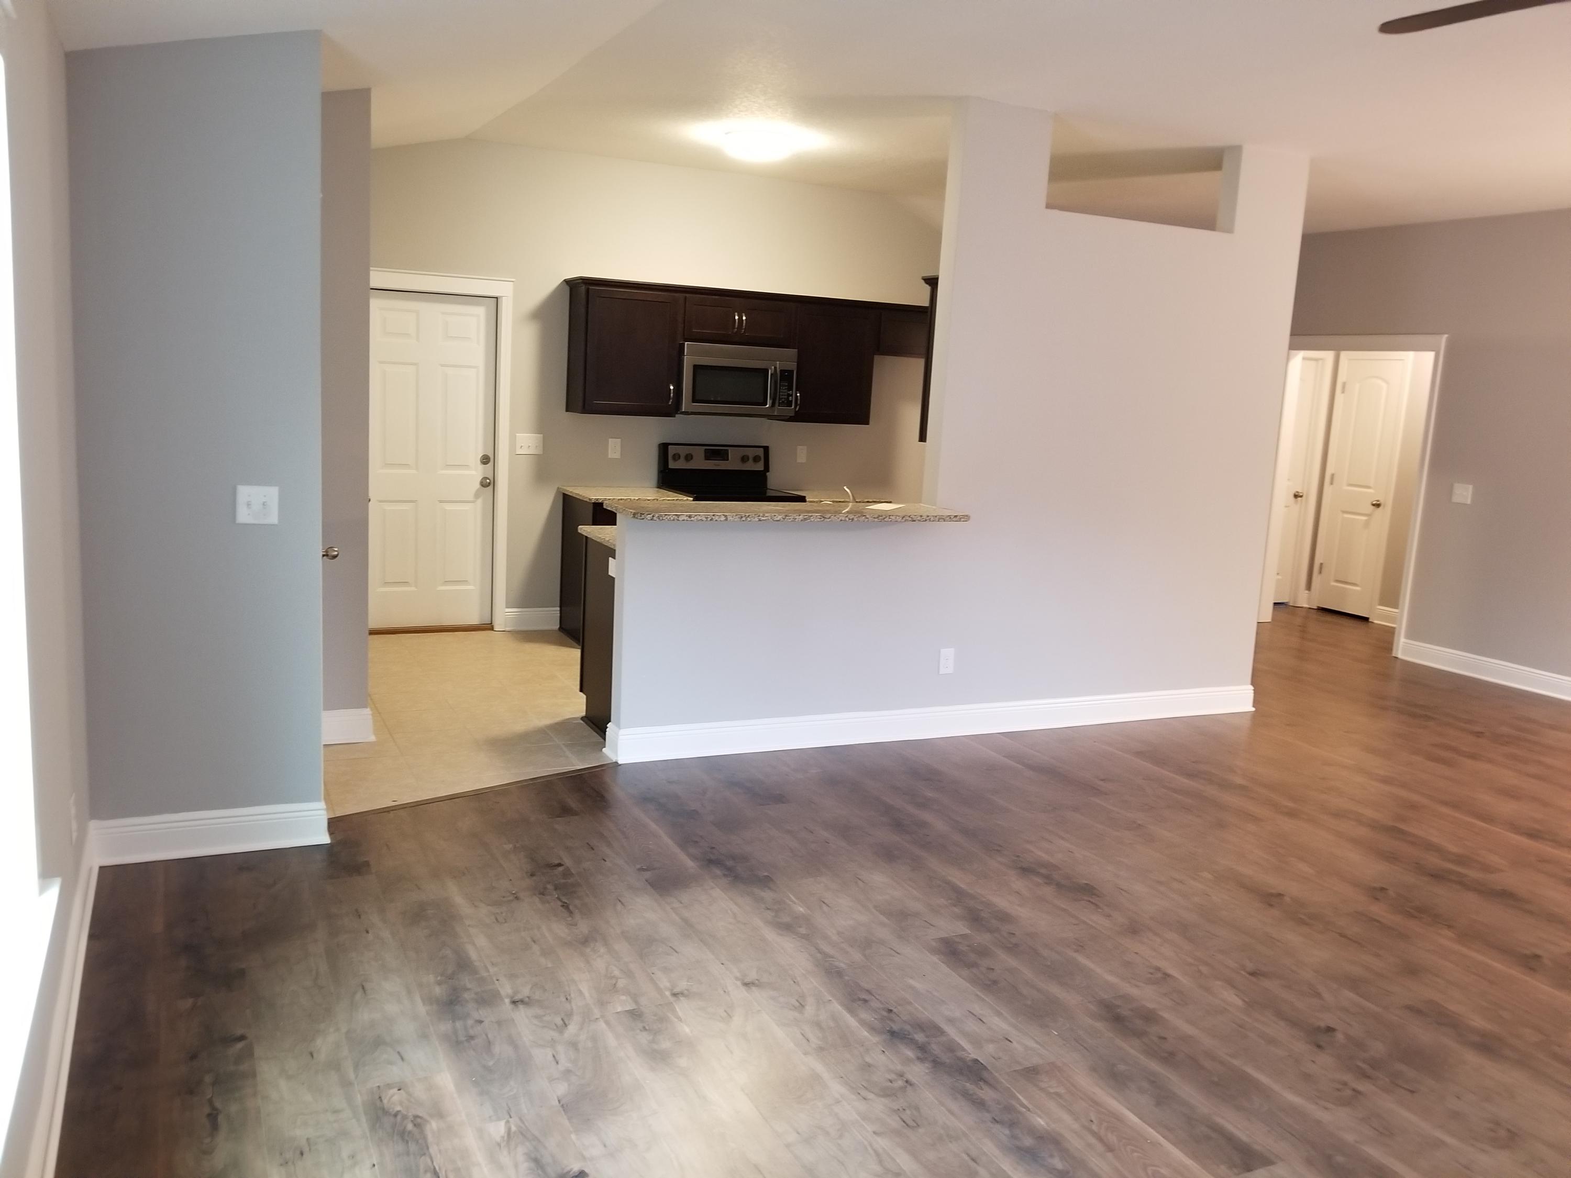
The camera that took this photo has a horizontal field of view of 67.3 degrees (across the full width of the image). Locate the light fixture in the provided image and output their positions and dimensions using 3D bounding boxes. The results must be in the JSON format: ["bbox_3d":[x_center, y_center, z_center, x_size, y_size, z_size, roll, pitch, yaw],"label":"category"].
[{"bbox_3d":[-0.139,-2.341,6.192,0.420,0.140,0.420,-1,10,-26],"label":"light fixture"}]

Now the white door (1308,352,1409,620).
[{"bbox_3d":[4.718,-0.812,9.738,0.045,2.070,0.570,-1,10,-26],"label":"white door"}]

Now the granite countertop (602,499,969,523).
[{"bbox_3d":[0.026,-0.322,4.965,1.530,0.033,0.410,-1,10,-26],"label":"granite countertop"}]

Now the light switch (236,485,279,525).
[{"bbox_3d":[-1.614,-0.256,3.609,0.117,0.115,0.010,-1,10,-26],"label":"light switch"}]

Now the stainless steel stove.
[{"bbox_3d":[-0.360,-0.296,7.563,0.760,1.200,0.680,-1,10,-26],"label":"stainless steel stove"}]

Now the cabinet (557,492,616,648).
[{"bbox_3d":[-1.023,-0.131,7.315,0.600,0.880,0.610,-1,10,-26],"label":"cabinet"}]

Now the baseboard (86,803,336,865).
[{"bbox_3d":[-1.783,0.764,3.709,0.670,0.141,0.018,-1,10,-26],"label":"baseboard"}]

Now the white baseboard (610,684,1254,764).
[{"bbox_3d":[0.913,0.616,5.594,3.540,0.141,0.018,-1,10,-26],"label":"white baseboard"}]

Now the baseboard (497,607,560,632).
[{"bbox_3d":[-1.615,0.195,7.420,0.420,0.141,0.018,-1,10,-26],"label":"baseboard"}]

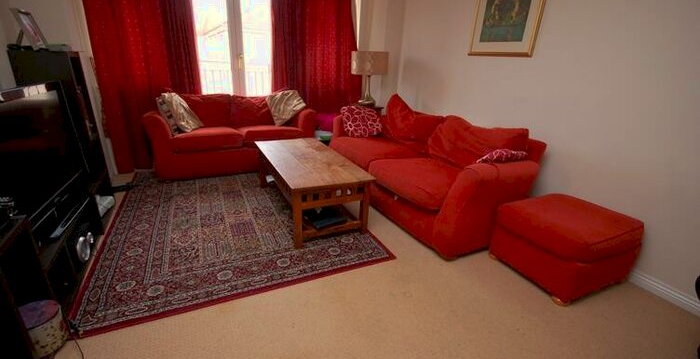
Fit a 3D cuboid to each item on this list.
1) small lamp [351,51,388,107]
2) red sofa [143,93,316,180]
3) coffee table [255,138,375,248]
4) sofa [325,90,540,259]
[{"bbox_3d":[0.256,-1.203,3.581,0.420,0.620,0.420,3,21,-1],"label":"small lamp"},{"bbox_3d":[-1.320,-0.582,3.433,1.660,0.810,0.880,-6,23,-22],"label":"red sofa"},{"bbox_3d":[-0.379,0.021,2.543,0.620,0.435,1.235,-8,24,-26],"label":"coffee table"},{"bbox_3d":[0.646,-0.226,2.772,0.940,0.840,1.970,-8,24,-26],"label":"sofa"}]

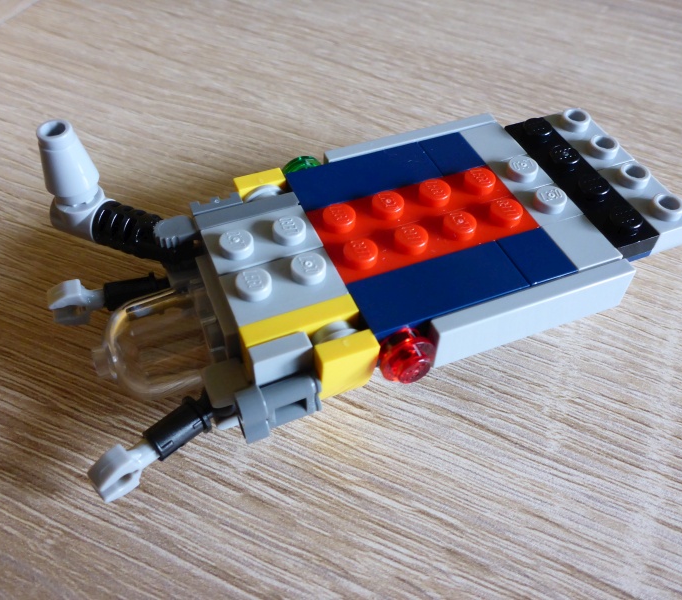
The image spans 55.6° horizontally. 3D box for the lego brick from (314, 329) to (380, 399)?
[{"bbox_3d":[0.001,0.009,0.086,0.008,0.008,0.003,-17,53,-16],"label":"lego brick"}]

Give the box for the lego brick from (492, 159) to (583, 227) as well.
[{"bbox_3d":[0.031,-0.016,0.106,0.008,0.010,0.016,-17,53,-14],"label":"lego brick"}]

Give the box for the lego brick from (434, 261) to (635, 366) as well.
[{"bbox_3d":[0.027,0.002,0.093,0.032,0.008,0.003,-17,53,-14],"label":"lego brick"}]

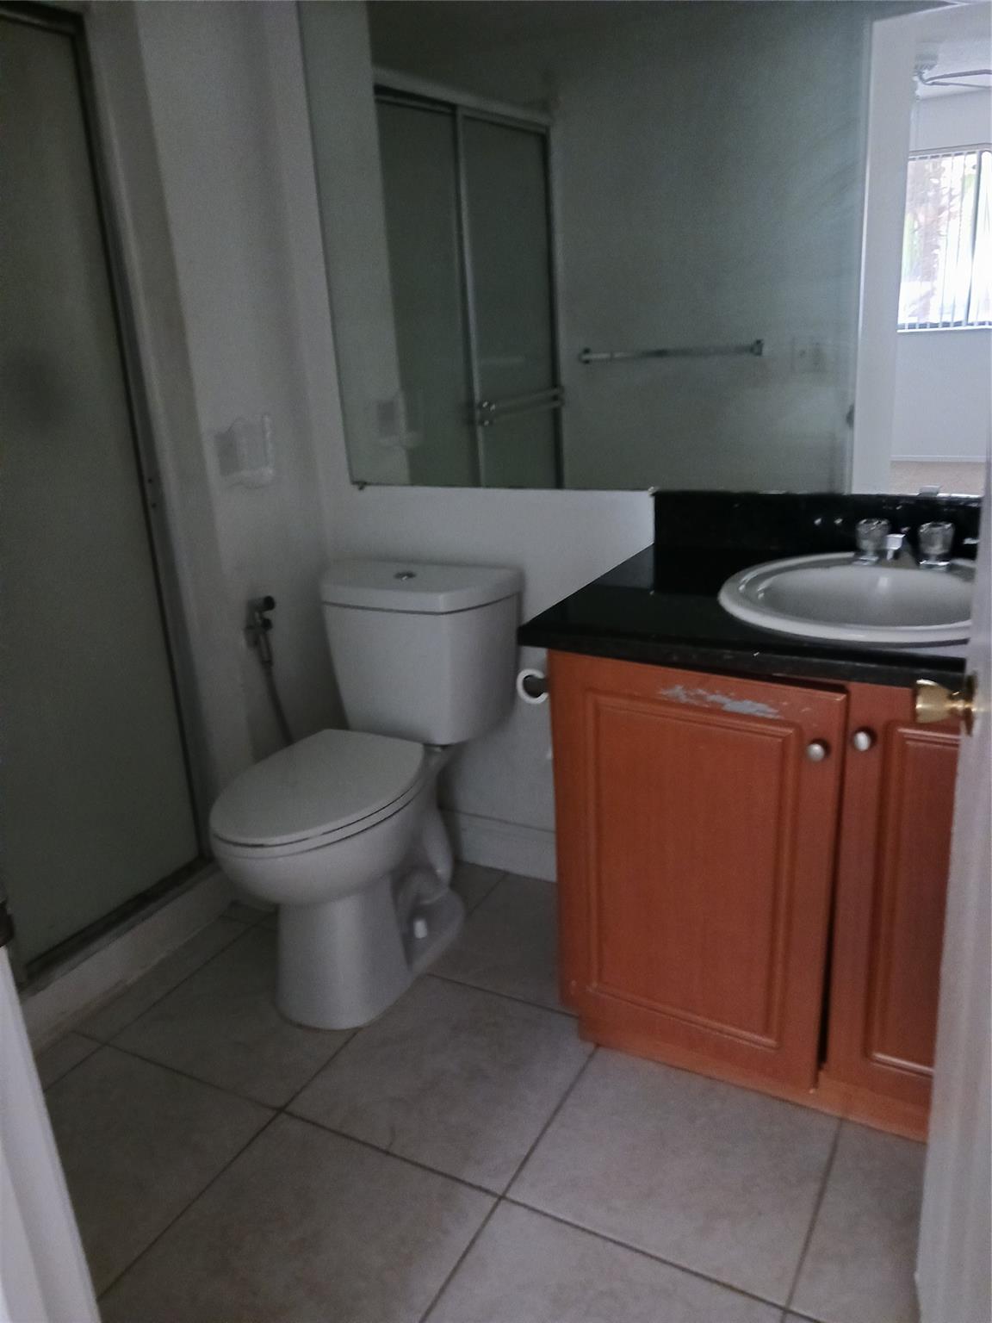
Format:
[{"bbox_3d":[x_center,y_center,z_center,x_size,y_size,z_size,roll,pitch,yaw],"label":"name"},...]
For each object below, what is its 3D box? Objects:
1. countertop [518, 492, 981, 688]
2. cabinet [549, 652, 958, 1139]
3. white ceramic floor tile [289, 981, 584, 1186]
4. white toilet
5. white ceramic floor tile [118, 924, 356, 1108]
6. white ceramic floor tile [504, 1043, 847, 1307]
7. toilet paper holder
[{"bbox_3d":[0.583,-0.134,1.608,0.959,0.140,0.563,6,22,28],"label":"countertop"},{"bbox_3d":[0.630,0.304,1.766,0.913,0.795,0.537,6,22,28],"label":"cabinet"},{"bbox_3d":[-0.080,0.743,1.880,0.434,0.010,0.434,6,22,28],"label":"white ceramic floor tile"},{"bbox_3d":[-0.293,0.256,2.136,0.464,0.771,0.736,6,22,28],"label":"white toilet"},{"bbox_3d":[-0.464,0.700,2.086,0.434,0.010,0.434,6,22,28],"label":"white ceramic floor tile"},{"bbox_3d":[0.299,0.789,1.666,0.434,0.010,0.414,6,22,28],"label":"white ceramic floor tile"},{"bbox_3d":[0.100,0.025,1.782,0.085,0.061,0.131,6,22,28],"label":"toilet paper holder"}]

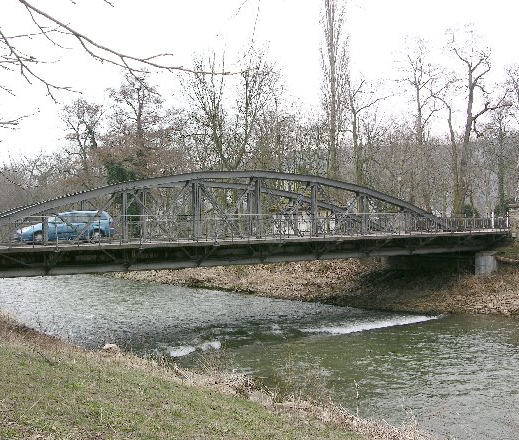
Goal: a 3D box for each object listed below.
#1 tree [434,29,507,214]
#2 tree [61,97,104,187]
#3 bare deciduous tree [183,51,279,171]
[{"bbox_3d":[22.400,-9.980,63.000,7.500,20.700,7.300,0,1,0],"label":"tree"},{"bbox_3d":[-22.370,-7.390,75.000,5.700,16.000,5.700,0,1,0],"label":"tree"},{"bbox_3d":[-2.740,-7.500,56.000,9.000,17.000,8.500,0,1,0],"label":"bare deciduous tree"}]

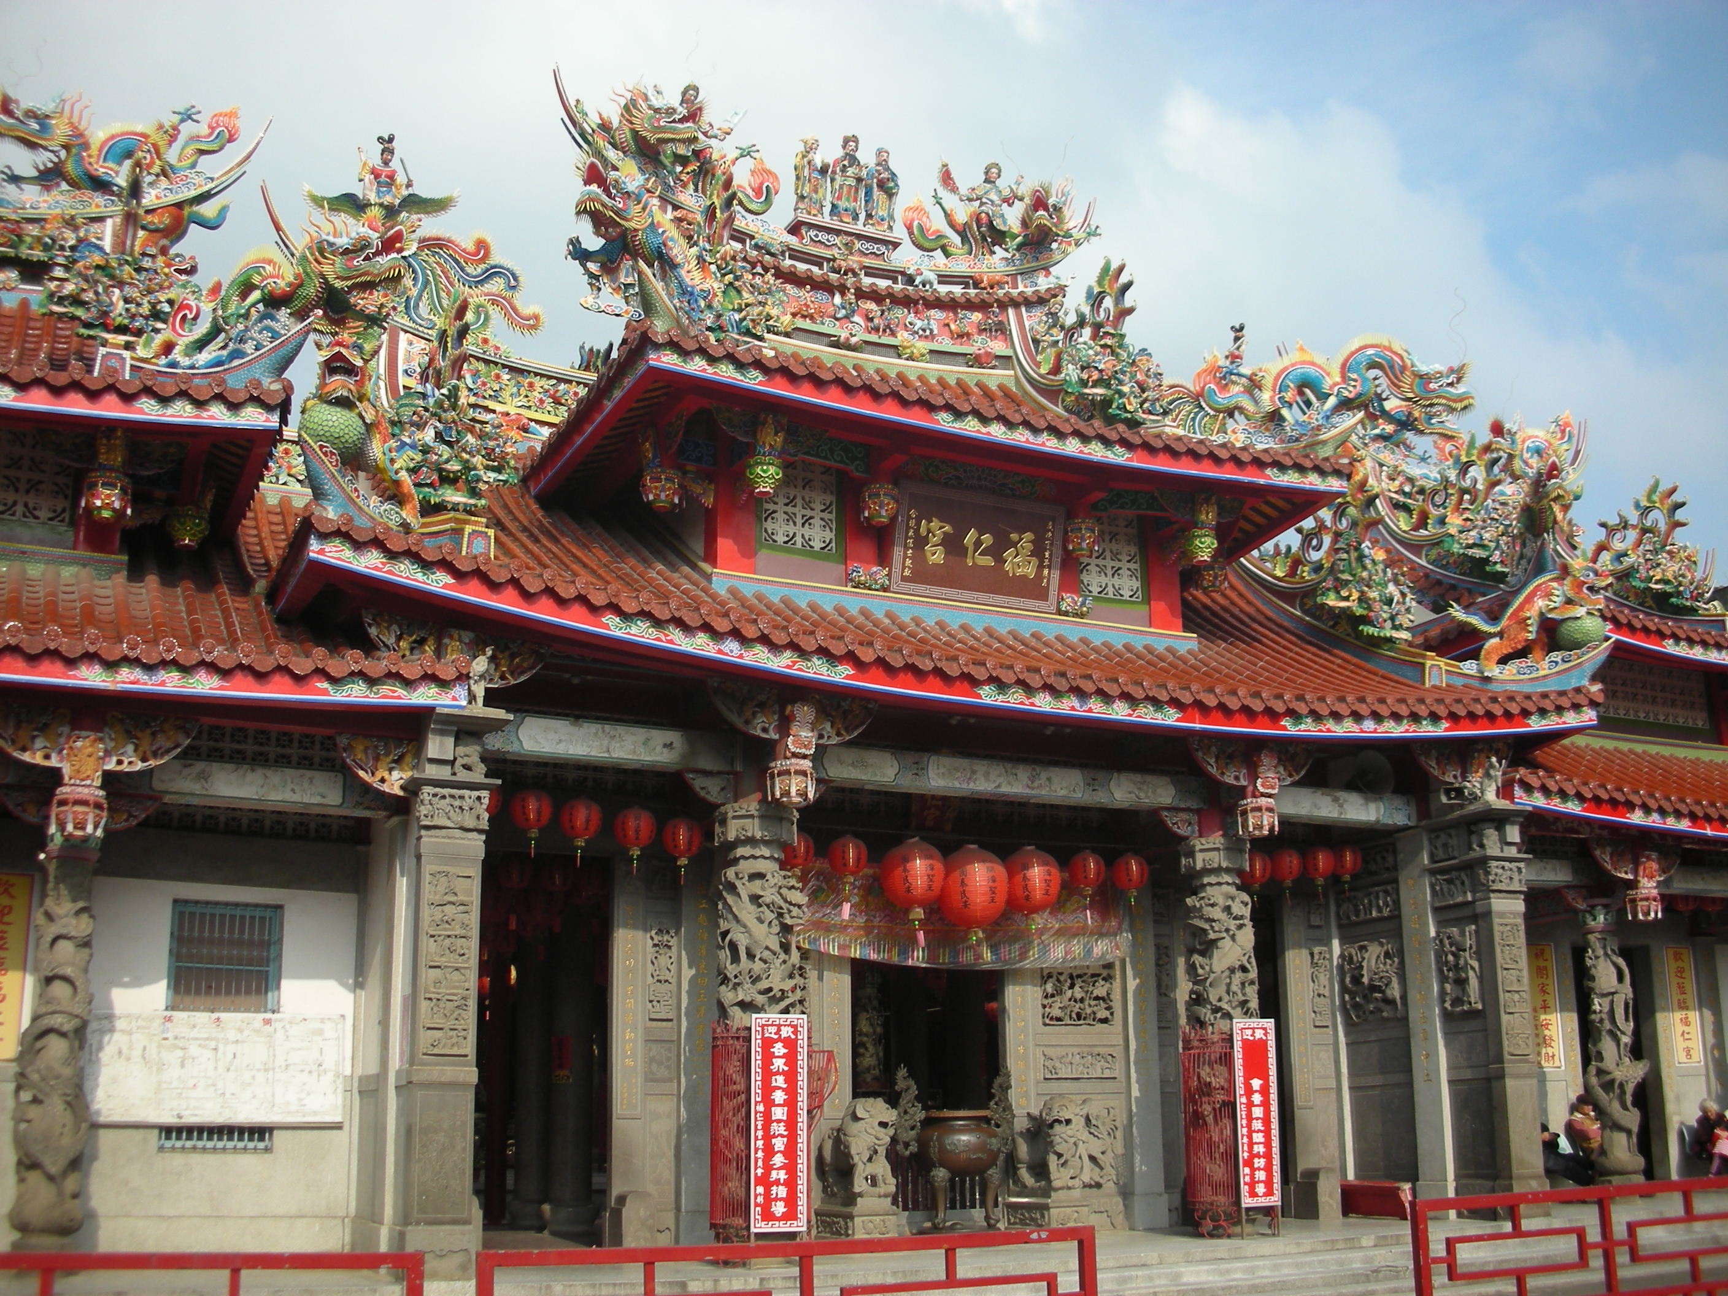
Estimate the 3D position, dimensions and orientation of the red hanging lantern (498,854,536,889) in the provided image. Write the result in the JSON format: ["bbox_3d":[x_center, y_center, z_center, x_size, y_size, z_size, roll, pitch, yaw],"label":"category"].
[{"bbox_3d":[-3.452,2.232,17.348,0.360,0.380,0.360,7,-15,-29],"label":"red hanging lantern"}]

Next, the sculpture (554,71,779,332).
[{"bbox_3d":[-2.166,-4.886,19.134,2.150,2.350,1.100,7,-16,-27],"label":"sculpture"}]

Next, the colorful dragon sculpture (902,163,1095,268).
[{"bbox_3d":[1.621,-5.205,21.085,2.550,0.980,0.600,7,-15,-29],"label":"colorful dragon sculpture"}]

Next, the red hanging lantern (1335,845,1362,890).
[{"bbox_3d":[5.042,2.286,18.202,0.340,0.460,0.340,7,-15,-29],"label":"red hanging lantern"}]

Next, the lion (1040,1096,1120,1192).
[{"bbox_3d":[2.010,4.750,16.729,0.620,0.950,0.750,7,-15,-29],"label":"lion"}]

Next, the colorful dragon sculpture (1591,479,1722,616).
[{"bbox_3d":[11.291,-1.443,24.826,1.044,1.949,1.160,7,-17,-25],"label":"colorful dragon sculpture"}]

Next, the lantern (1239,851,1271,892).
[{"bbox_3d":[4.084,2.331,18.225,0.350,0.430,0.350,-1,-14,0],"label":"lantern"}]

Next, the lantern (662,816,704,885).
[{"bbox_3d":[-1.588,1.778,15.341,0.355,0.600,0.355,-1,-14,0],"label":"lantern"}]

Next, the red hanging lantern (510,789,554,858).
[{"bbox_3d":[-2.855,1.497,14.978,0.365,0.590,0.365,7,-17,-25],"label":"red hanging lantern"}]

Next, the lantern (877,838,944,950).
[{"bbox_3d":[0.465,2.310,16.471,0.600,1.000,0.600,-1,-14,0],"label":"lantern"}]

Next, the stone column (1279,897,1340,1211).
[{"bbox_3d":[4.469,4.126,17.942,0.620,3.282,0.380,7,-15,-29],"label":"stone column"}]

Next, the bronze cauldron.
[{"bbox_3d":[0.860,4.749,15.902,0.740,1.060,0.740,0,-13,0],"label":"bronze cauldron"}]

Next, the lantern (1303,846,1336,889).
[{"bbox_3d":[4.901,2.357,18.780,0.354,0.478,0.354,7,-17,-25],"label":"lantern"}]

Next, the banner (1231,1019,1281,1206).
[{"bbox_3d":[3.762,4.434,16.669,0.516,1.847,0.046,7,-17,-25],"label":"banner"}]

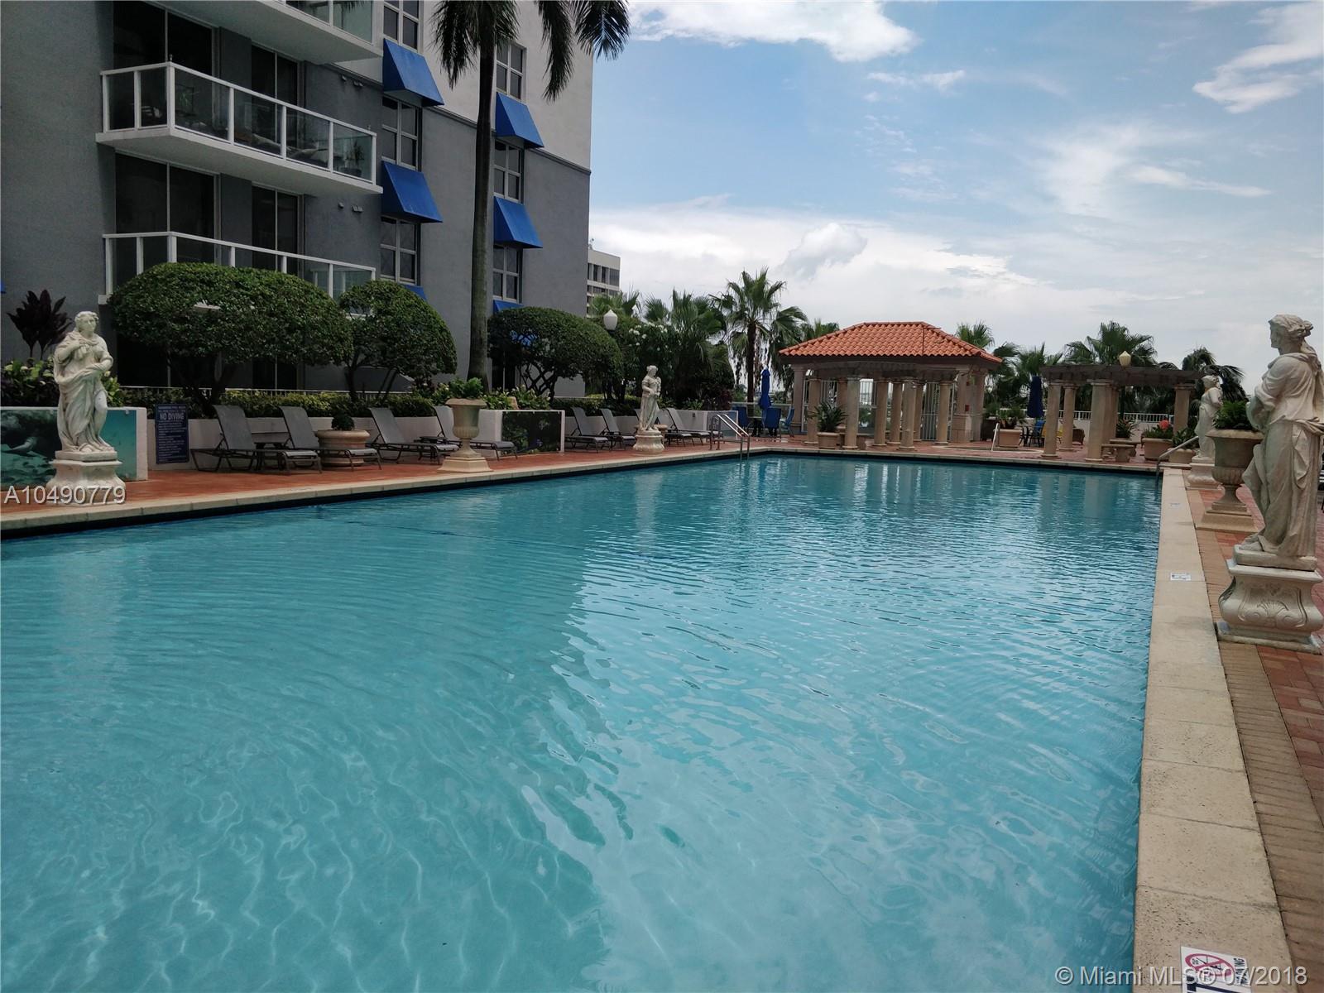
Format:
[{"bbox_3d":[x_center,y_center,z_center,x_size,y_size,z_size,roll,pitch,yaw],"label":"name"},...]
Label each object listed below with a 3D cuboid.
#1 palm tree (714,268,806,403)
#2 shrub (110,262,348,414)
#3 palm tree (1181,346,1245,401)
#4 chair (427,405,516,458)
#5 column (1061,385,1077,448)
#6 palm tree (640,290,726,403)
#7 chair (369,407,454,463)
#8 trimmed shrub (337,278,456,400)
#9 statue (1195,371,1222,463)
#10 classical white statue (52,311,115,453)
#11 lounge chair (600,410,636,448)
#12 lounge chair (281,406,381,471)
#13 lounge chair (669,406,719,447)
[{"bbox_3d":[4.319,-6.906,41.000,4.200,6.600,4.200,2,7,0],"label":"palm tree"},{"bbox_3d":[-7.498,-2.732,15.900,3.600,2.650,4.000,6,8,28],"label":"shrub"},{"bbox_3d":[21.859,-4.215,36.500,2.700,3.900,2.700,6,8,28],"label":"palm tree"},{"bbox_3d":[-3.824,-1.281,18.298,1.720,1.020,0.640,4,7,18],"label":"chair"},{"bbox_3d":[13.653,-2.646,30.836,0.450,2.170,0.450,5,7,28],"label":"column"},{"bbox_3d":[0.775,-5.102,32.000,2.900,4.200,2.900,2,7,0],"label":"palm tree"},{"bbox_3d":[-4.982,-1.240,18.609,1.920,1.060,0.660,5,7,28],"label":"chair"},{"bbox_3d":[-5.880,-3.462,20.782,2.500,2.850,2.500,5,7,28],"label":"trimmed shrub"},{"bbox_3d":[10.326,-1.441,17.180,0.480,1.600,0.500,6,8,28],"label":"statue"},{"bbox_3d":[-6.608,-1.301,10.500,0.420,1.600,0.520,7,8,35],"label":"classical white statue"},{"bbox_3d":[-0.849,-1.960,26.174,1.880,1.050,0.660,5,7,28],"label":"lounge chair"},{"bbox_3d":[-5.631,-0.994,15.307,1.720,1.020,0.640,4,7,18],"label":"lounge chair"},{"bbox_3d":[0.989,-2.270,29.428,1.880,1.050,0.660,5,7,28],"label":"lounge chair"}]

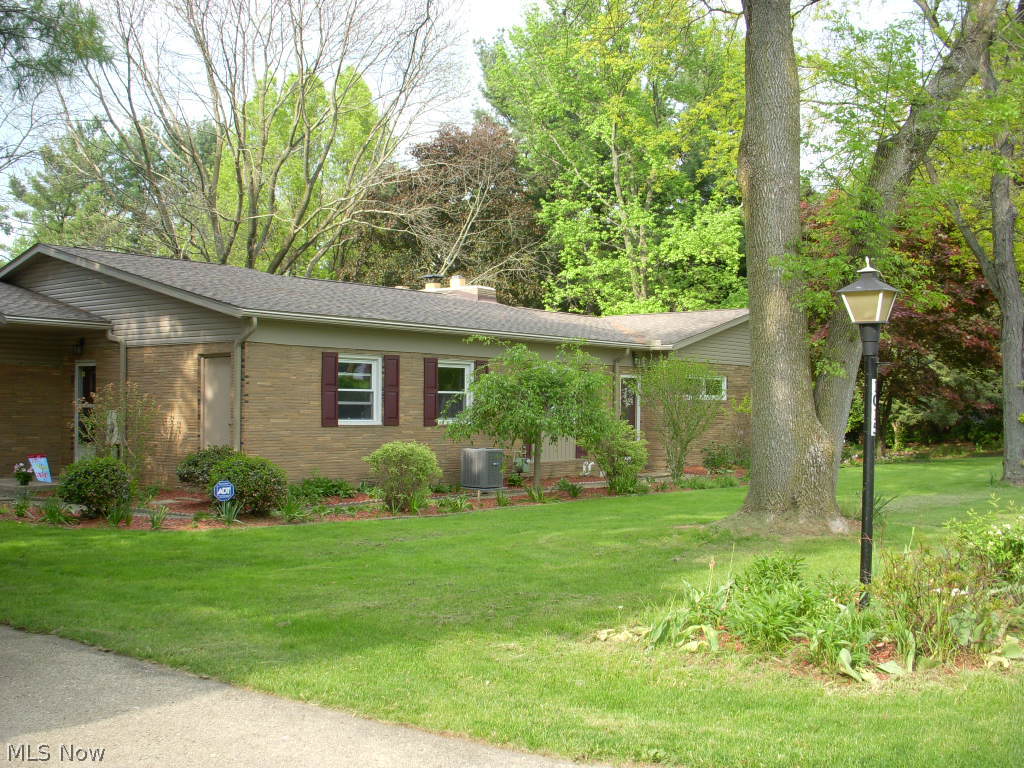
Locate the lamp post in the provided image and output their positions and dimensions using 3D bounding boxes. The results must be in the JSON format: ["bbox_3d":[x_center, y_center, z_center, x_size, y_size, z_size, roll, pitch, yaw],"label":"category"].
[{"bbox_3d":[2.460,0.354,7.800,0.360,2.460,0.360,-1,-2,41],"label":"lamp post"}]

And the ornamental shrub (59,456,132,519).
[{"bbox_3d":[-5.595,1.377,15.100,1.000,0.820,0.980,0,-1,0],"label":"ornamental shrub"}]

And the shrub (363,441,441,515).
[{"bbox_3d":[-1.553,1.307,15.800,1.060,0.990,1.040,0,-1,0],"label":"shrub"}]

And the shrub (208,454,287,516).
[{"bbox_3d":[-3.553,1.357,15.100,1.040,0.830,1.020,0,-1,0],"label":"shrub"}]

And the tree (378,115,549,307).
[{"bbox_3d":[-1.942,-4.100,45.000,8.200,13.200,8.200,0,-1,0],"label":"tree"}]

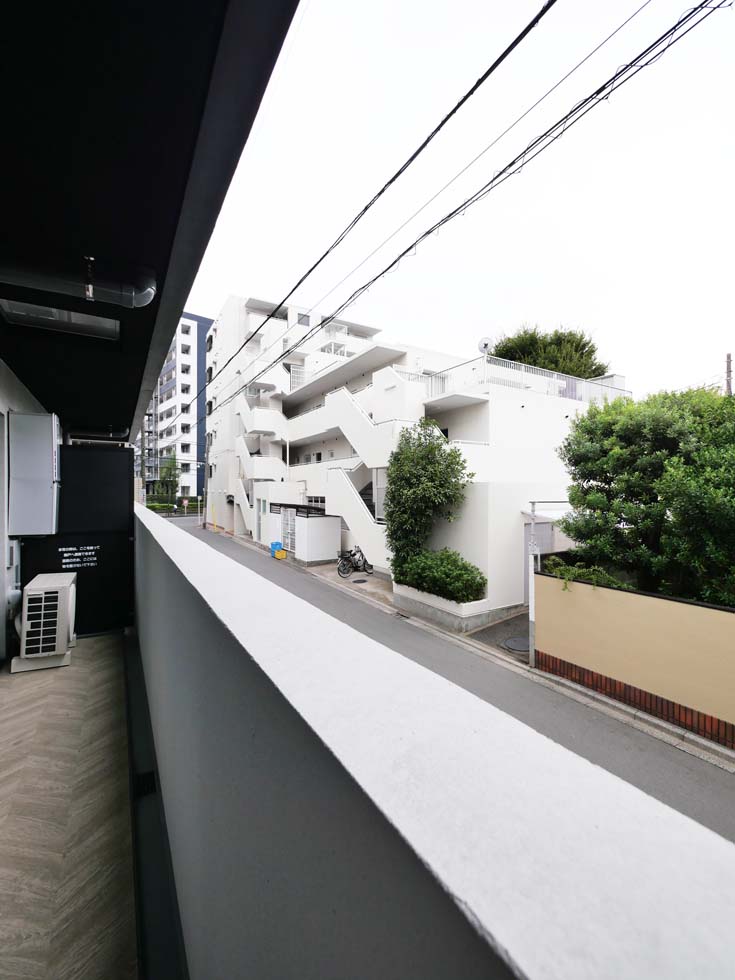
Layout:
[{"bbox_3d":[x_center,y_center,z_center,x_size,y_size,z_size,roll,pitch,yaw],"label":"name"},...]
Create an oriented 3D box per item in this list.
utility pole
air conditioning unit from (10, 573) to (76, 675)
[{"bbox_3d":[-12.968,-0.642,32.000,0.260,7.560,0.260,3,0,0],"label":"utility pole"},{"bbox_3d":[-2.754,1.102,3.429,0.345,0.640,0.650,2,-1,-32],"label":"air conditioning unit"}]

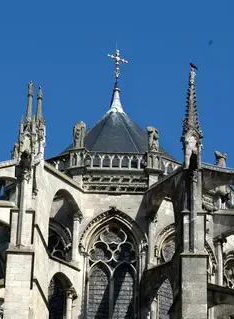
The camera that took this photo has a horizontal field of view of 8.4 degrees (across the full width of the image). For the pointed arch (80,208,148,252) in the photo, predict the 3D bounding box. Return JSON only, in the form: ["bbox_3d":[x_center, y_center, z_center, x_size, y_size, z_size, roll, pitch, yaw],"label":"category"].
[{"bbox_3d":[-0.131,3.339,73.462,3.047,2.402,0.600,1,-35,0],"label":"pointed arch"}]

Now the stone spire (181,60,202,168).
[{"bbox_3d":[2.850,-1.728,60.550,0.781,4.497,0.781,-1,-35,4],"label":"stone spire"}]

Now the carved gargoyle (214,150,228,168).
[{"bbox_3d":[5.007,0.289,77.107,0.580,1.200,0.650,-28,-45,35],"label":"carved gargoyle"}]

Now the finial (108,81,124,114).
[{"bbox_3d":[0.044,-3.407,86.390,0.839,1.641,0.839,2,-35,0],"label":"finial"}]

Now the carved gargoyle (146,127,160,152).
[{"bbox_3d":[1.687,-0.938,75.865,0.580,1.200,0.620,-7,-36,12],"label":"carved gargoyle"}]

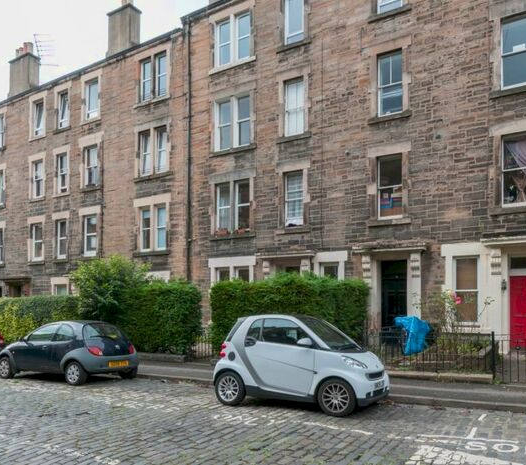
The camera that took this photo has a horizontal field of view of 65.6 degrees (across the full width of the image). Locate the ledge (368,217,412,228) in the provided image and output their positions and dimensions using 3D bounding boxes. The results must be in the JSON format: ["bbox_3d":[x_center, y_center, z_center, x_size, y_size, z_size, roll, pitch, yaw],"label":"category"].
[{"bbox_3d":[4.008,-0.316,12.791,1.276,0.180,0.260,-2,-5,29],"label":"ledge"}]

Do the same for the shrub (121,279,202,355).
[{"bbox_3d":[-3.100,2.531,12.217,2.400,2.127,0.950,-2,-5,29],"label":"shrub"}]

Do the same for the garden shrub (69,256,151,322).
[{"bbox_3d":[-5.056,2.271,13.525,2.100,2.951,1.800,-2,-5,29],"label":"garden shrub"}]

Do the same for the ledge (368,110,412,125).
[{"bbox_3d":[4.092,-3.716,13.223,1.376,0.180,0.200,-5,-7,28],"label":"ledge"}]

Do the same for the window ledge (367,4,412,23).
[{"bbox_3d":[4.077,-6.939,13.050,1.323,0.180,0.260,-2,-5,29],"label":"window ledge"}]

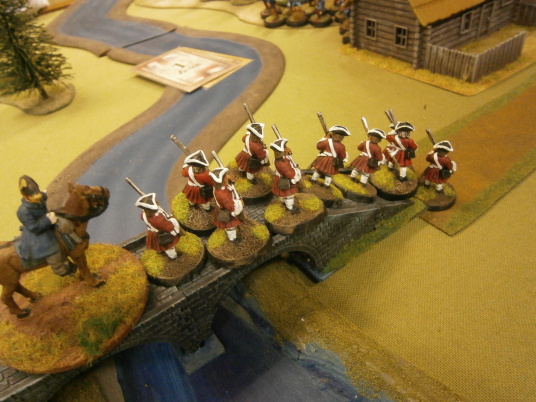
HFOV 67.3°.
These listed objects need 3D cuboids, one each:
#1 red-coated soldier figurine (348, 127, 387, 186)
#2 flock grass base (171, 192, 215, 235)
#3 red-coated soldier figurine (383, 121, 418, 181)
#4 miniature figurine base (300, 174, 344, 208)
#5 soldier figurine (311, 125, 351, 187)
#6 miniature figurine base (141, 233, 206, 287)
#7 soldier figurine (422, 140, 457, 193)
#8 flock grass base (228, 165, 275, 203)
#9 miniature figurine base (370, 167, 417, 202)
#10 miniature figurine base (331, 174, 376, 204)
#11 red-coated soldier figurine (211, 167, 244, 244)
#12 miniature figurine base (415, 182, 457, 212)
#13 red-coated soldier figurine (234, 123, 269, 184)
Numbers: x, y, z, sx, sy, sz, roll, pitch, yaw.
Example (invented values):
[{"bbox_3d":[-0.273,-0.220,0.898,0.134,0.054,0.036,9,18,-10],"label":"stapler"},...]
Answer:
[{"bbox_3d":[0.051,-0.023,0.210,0.013,0.032,0.014,31,33,31],"label":"red-coated soldier figurine"},{"bbox_3d":[-0.029,0.004,0.178,0.025,0.005,0.025,1,50,-1],"label":"flock grass base"},{"bbox_3d":[0.068,-0.028,0.209,0.017,0.032,0.015,21,51,28],"label":"red-coated soldier figurine"},{"bbox_3d":[0.024,-0.005,0.191,0.025,0.005,0.025,-9,37,-42],"label":"miniature figurine base"},{"bbox_3d":[0.028,-0.022,0.187,0.017,0.031,0.016,33,31,27],"label":"soldier figurine"},{"bbox_3d":[-0.037,0.022,0.160,0.025,0.005,0.025,-4,43,4],"label":"miniature figurine base"},{"bbox_3d":[0.105,-0.021,0.246,0.015,0.032,0.017,-35,45,-29],"label":"soldier figurine"},{"bbox_3d":[-0.009,-0.009,0.189,0.025,0.005,0.025,0,45,0],"label":"flock grass base"},{"bbox_3d":[0.068,-0.011,0.216,0.025,0.005,0.025,-6,44,6],"label":"miniature figurine base"},{"bbox_3d":[0.046,-0.007,0.216,0.025,0.005,0.025,-12,38,-38],"label":"miniature figurine base"},{"bbox_3d":[-0.016,0.001,0.153,0.013,0.034,0.012,-16,37,-13],"label":"red-coated soldier figurine"},{"bbox_3d":[0.105,-0.003,0.252,0.025,0.005,0.025,-7,40,6],"label":"miniature figurine base"},{"bbox_3d":[-0.007,-0.021,0.177,0.013,0.032,0.014,34,49,27],"label":"red-coated soldier figurine"}]

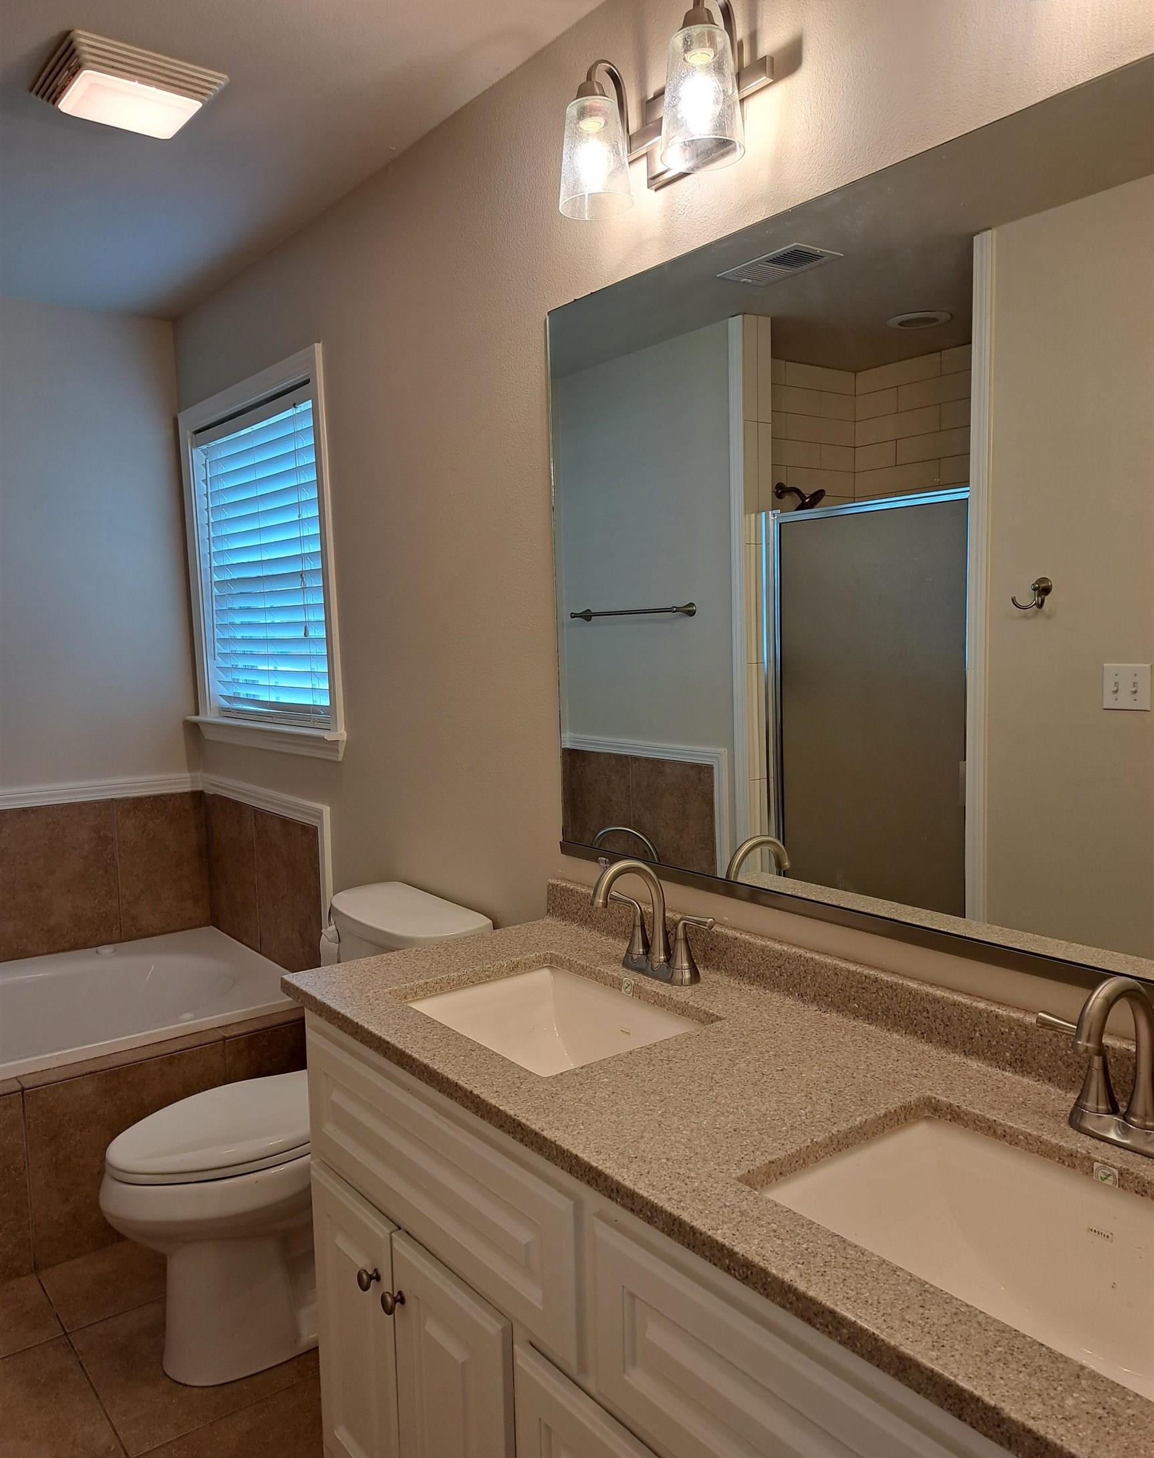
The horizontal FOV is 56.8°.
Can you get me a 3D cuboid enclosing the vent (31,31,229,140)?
[{"bbox_3d":[-0.833,-1.176,1.991,0.272,0.048,0.272,-5,7,-38],"label":"vent"}]

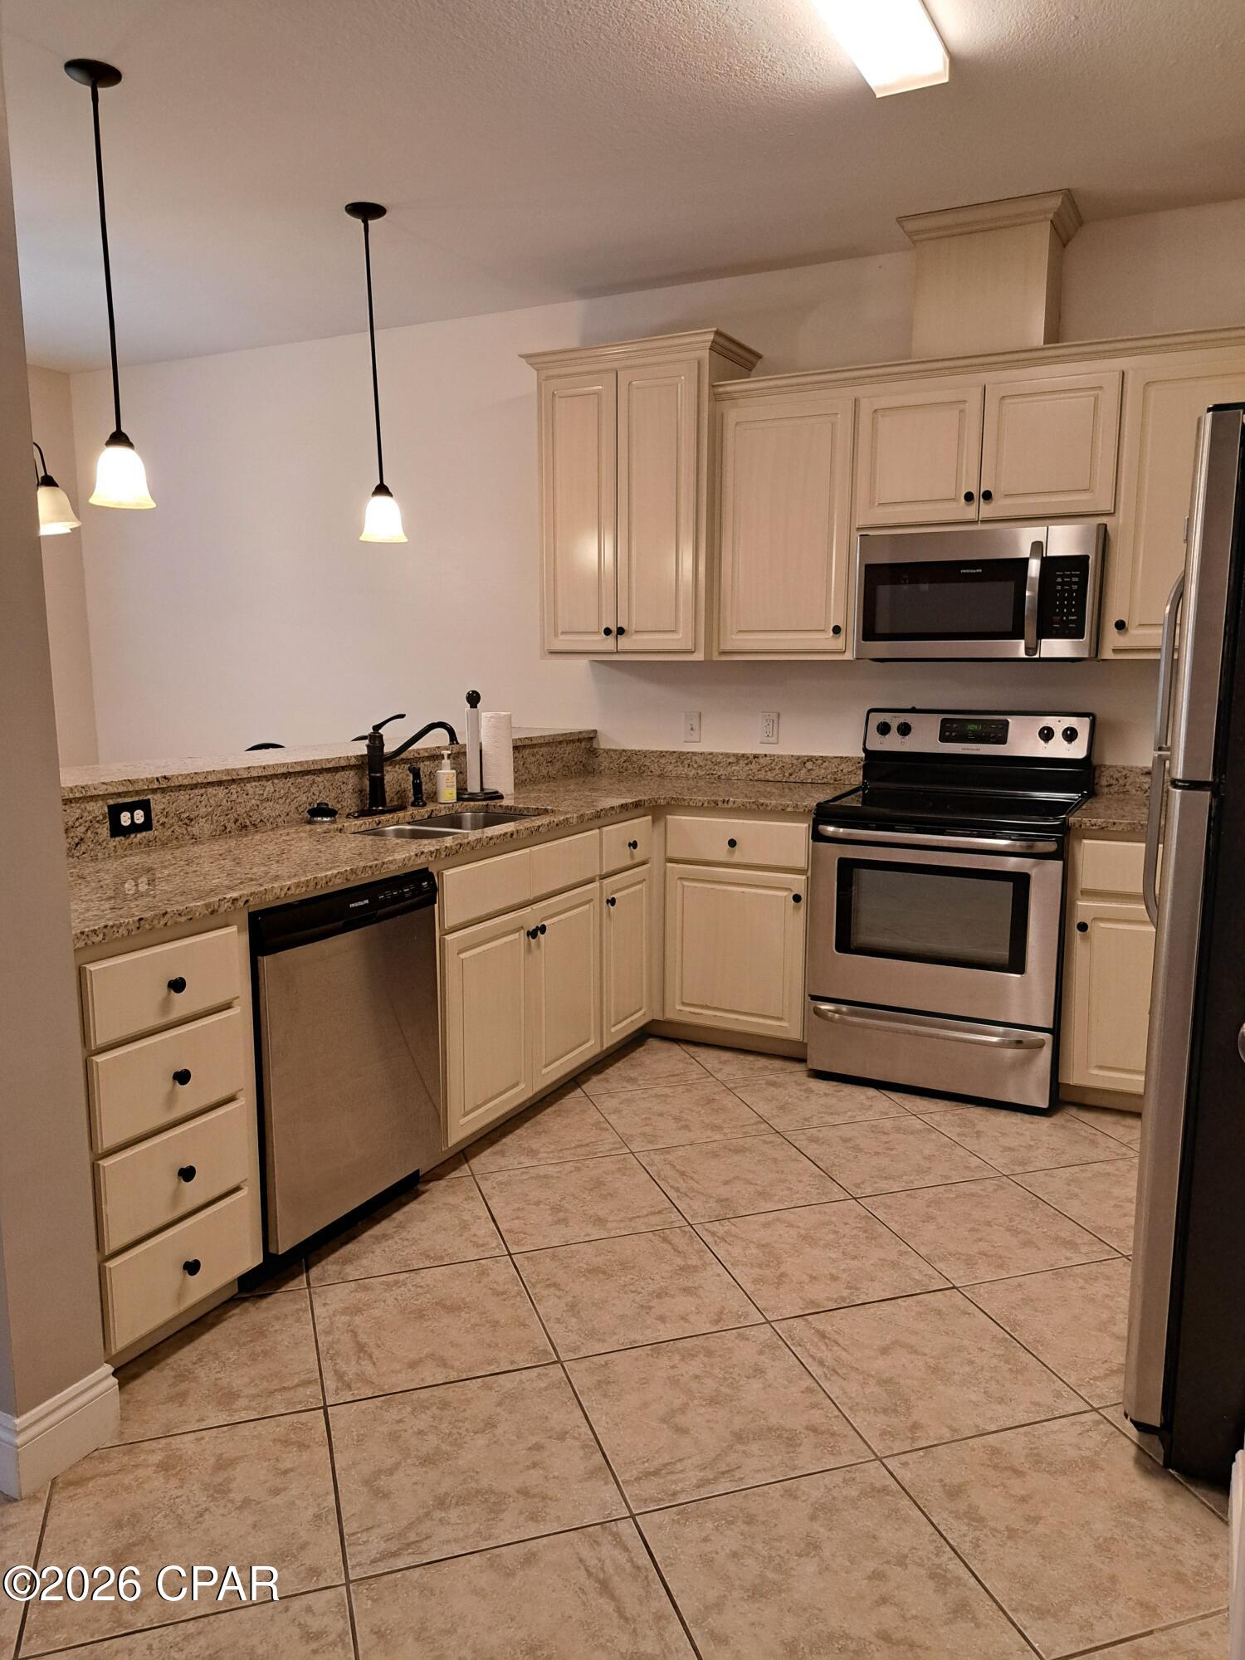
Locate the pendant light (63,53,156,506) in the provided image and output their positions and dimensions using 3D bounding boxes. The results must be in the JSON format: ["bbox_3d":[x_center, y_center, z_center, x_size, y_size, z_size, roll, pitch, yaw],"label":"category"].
[{"bbox_3d":[-1.255,-1.315,2.814,0.167,1.000,0.167,4,9,26],"label":"pendant light"}]

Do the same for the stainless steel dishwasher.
[{"bbox_3d":[-0.853,0.507,2.797,0.615,0.800,0.608,4,9,27],"label":"stainless steel dishwasher"}]

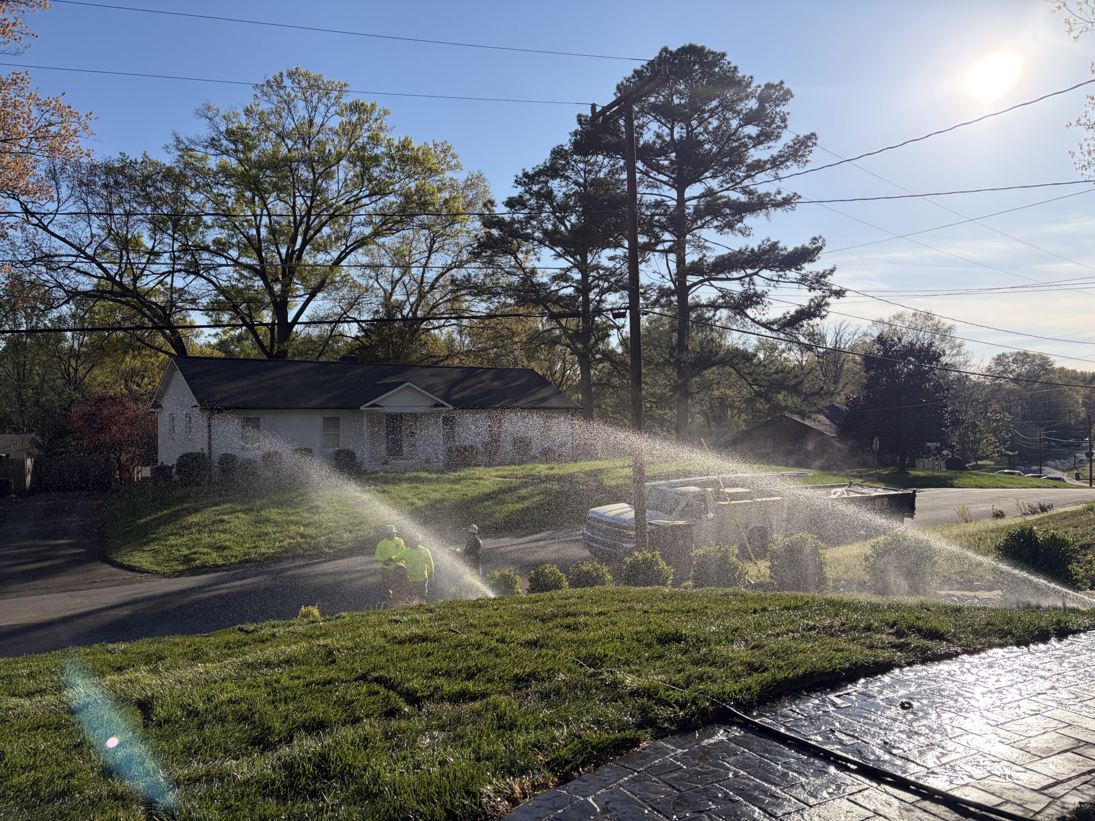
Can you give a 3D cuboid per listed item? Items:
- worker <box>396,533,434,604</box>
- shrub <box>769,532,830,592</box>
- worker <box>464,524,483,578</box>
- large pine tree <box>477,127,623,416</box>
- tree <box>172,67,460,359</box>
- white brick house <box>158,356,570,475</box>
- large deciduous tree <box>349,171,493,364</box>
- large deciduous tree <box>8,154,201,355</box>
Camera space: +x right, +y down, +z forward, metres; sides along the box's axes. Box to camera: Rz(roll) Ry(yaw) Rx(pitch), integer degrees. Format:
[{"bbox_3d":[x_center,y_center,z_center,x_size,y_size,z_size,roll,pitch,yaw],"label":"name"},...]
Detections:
[{"bbox_3d":[-2.648,3.338,16.587,0.740,1.720,0.500,-1,-1,18],"label":"worker"},{"bbox_3d":[2.748,1.680,9.000,0.655,0.655,0.655,0,0,0],"label":"shrub"},{"bbox_3d":[-1.537,3.240,17.187,0.450,1.740,0.500,-1,-1,-6],"label":"worker"},{"bbox_3d":[0.260,-7.118,50.000,9.309,20.036,9.000,0,0,0],"label":"large pine tree"},{"bbox_3d":[-13.990,-8.791,50.000,17.631,24.181,16.000,0,0,0],"label":"tree"},{"bbox_3d":[-9.338,0.285,45.245,21.071,5.618,9.879,0,-1,-37],"label":"white brick house"},{"bbox_3d":[-9.108,-7.055,59.840,10.800,20.781,10.800,-1,-1,0],"label":"large deciduous tree"},{"bbox_3d":[-25.762,-5.827,48.000,11.433,18.253,11.000,0,0,0],"label":"large deciduous tree"}]

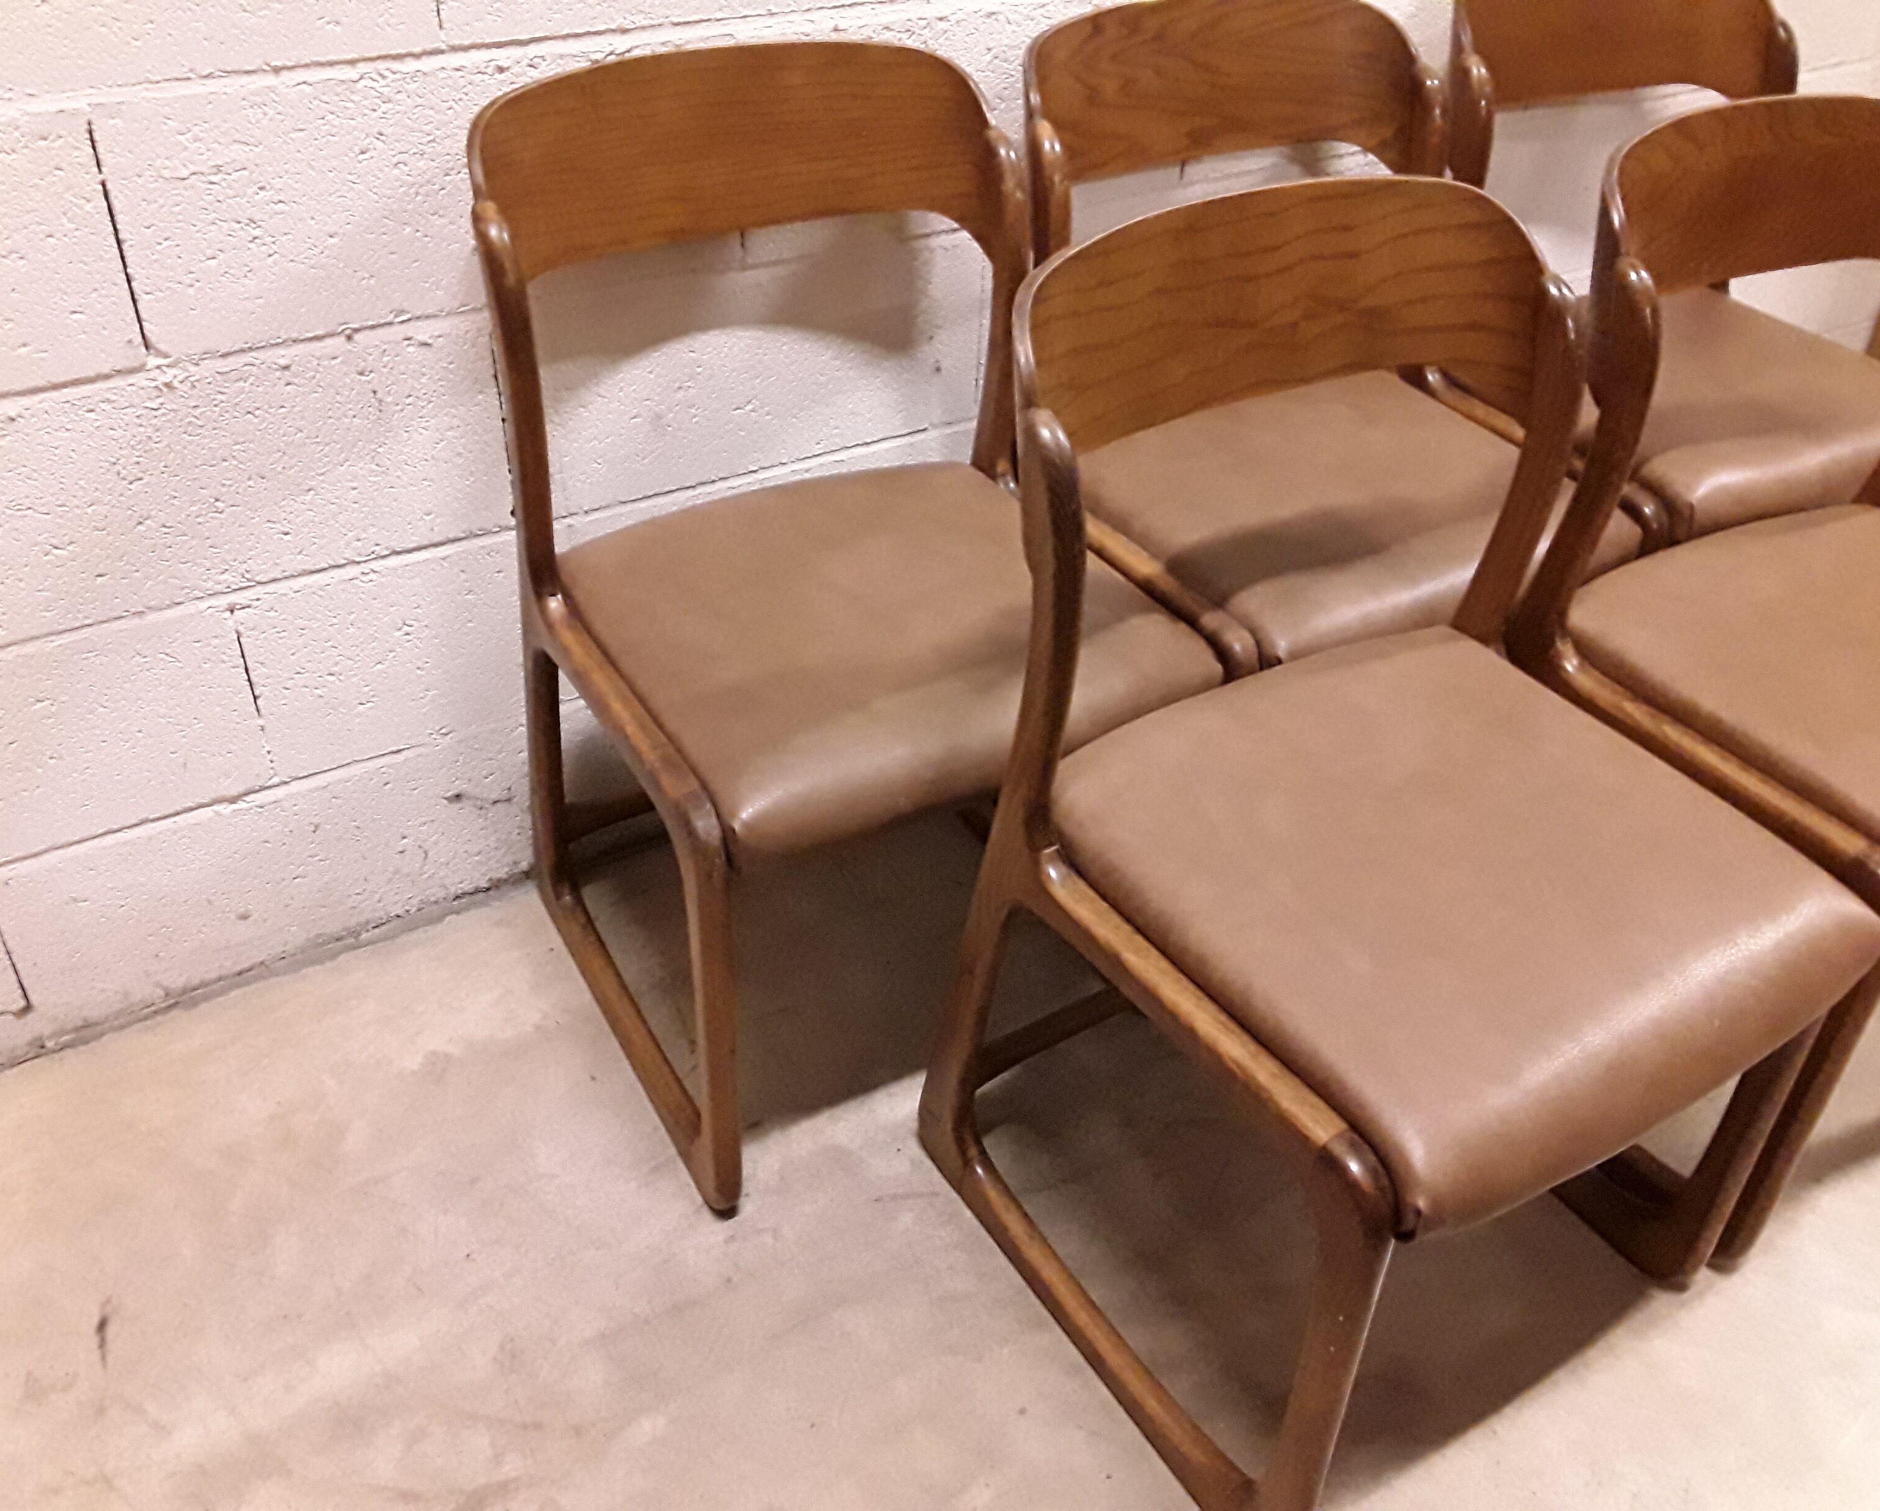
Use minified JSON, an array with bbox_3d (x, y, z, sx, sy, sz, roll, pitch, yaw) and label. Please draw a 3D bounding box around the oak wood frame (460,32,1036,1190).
[{"bbox_3d":[-0.073,-0.120,1.297,0.473,0.808,0.460,-18,41,-25],"label":"oak wood frame"}]

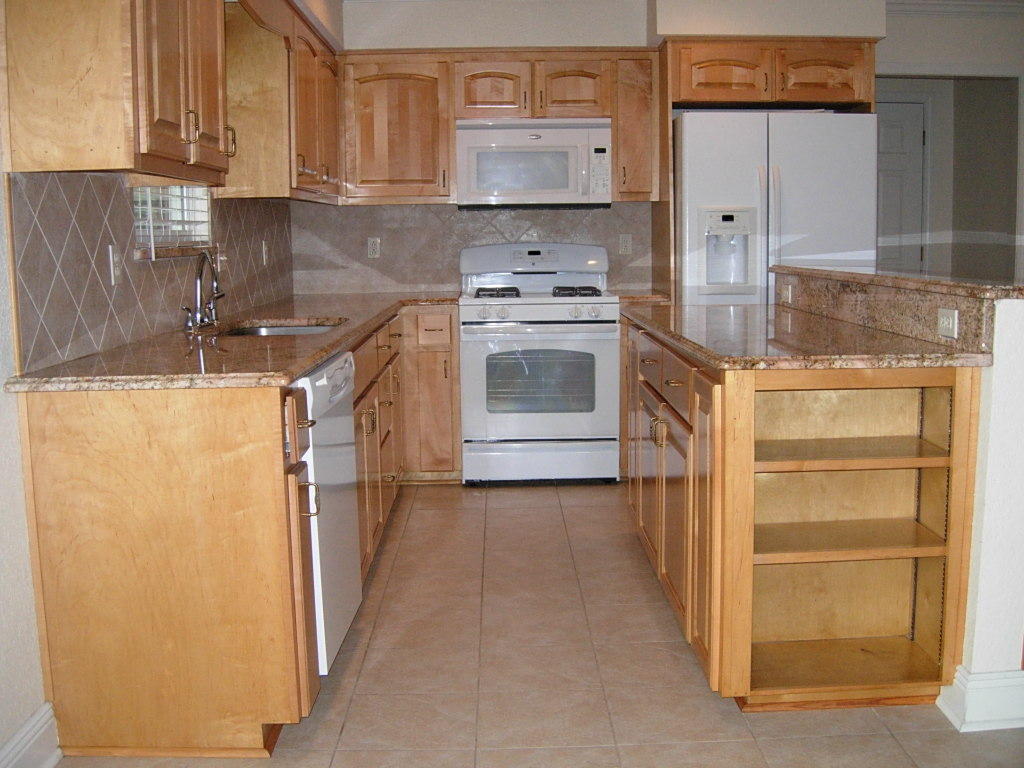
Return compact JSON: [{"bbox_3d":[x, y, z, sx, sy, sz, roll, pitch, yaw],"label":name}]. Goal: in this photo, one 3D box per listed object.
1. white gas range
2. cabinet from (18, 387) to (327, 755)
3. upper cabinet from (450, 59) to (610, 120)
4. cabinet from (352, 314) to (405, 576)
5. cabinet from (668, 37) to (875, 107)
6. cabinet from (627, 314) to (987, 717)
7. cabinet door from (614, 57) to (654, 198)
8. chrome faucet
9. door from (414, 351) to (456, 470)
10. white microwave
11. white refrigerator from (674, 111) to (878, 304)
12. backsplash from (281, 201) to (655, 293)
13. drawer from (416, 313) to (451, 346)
[{"bbox_3d":[0.131,-0.123,5.401,0.760,1.185,0.670,-1,8,-1],"label":"white gas range"},{"bbox_3d":[-0.802,0.427,2.569,0.623,0.880,0.271,-1,8,-1],"label":"cabinet"},{"bbox_3d":[0.104,-1.477,5.361,0.764,0.311,0.322,-1,8,-1],"label":"upper cabinet"},{"bbox_3d":[-0.818,0.198,4.226,0.613,0.880,1.786,-1,8,-1],"label":"cabinet"},{"bbox_3d":[1.207,-1.500,5.233,0.965,0.305,0.580,-1,8,-1],"label":"cabinet"},{"bbox_3d":[0.796,0.276,3.473,0.630,0.880,1.812,-1,8,-1],"label":"cabinet"},{"bbox_3d":[0.615,-1.275,5.292,0.176,0.660,0.025,-1,8,-1],"label":"cabinet door"},{"bbox_3d":[-1.034,-0.324,3.575,0.145,0.262,0.250,-3,8,-13],"label":"chrome faucet"},{"bbox_3d":[-0.366,0.132,5.114,0.153,0.582,0.022,-1,8,-1],"label":"door"},{"bbox_3d":[0.109,-1.112,5.386,0.760,0.425,0.410,-1,8,-1],"label":"white microwave"},{"bbox_3d":[1.256,-0.433,5.359,0.911,1.753,0.750,-1,8,-1],"label":"white refrigerator"},{"bbox_3d":[-0.211,-0.725,5.641,1.915,0.465,0.030,-1,8,-1],"label":"backsplash"},{"bbox_3d":[-0.375,-0.287,5.295,0.155,0.150,0.420,-1,8,-1],"label":"drawer"}]

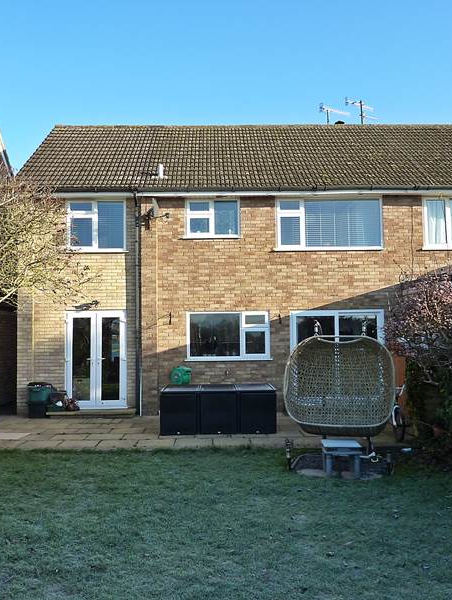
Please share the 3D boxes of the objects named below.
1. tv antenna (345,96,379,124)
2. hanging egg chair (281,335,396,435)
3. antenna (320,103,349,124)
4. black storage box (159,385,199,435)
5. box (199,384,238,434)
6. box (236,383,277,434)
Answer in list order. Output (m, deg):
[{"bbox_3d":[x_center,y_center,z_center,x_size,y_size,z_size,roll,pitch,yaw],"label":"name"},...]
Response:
[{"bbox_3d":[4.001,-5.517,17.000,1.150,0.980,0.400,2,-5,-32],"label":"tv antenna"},{"bbox_3d":[1.450,1.096,7.450,1.340,1.260,0.820,-1,-4,6],"label":"hanging egg chair"},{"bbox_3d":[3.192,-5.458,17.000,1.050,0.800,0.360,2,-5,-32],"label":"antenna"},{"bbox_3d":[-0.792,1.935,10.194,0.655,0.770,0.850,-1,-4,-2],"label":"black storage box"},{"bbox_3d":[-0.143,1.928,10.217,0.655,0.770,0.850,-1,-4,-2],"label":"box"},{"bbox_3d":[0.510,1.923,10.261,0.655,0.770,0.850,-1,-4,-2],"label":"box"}]

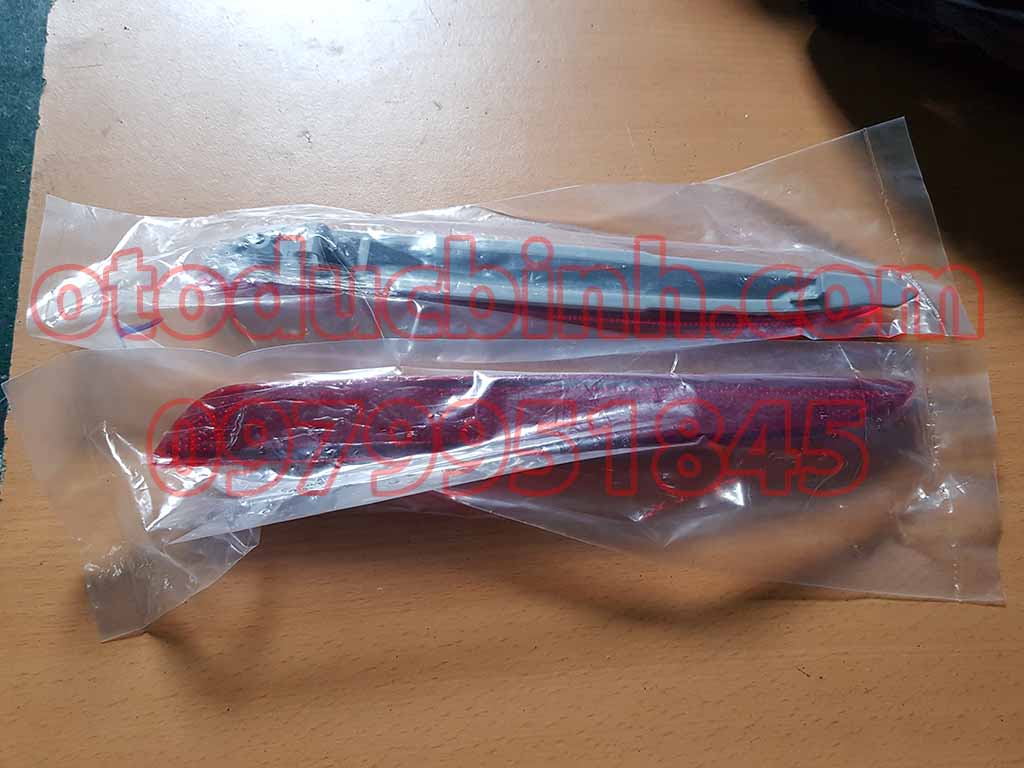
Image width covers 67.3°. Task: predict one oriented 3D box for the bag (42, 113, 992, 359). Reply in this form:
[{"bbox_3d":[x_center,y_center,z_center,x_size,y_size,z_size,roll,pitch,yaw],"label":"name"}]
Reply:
[{"bbox_3d":[-0.007,-0.078,0.414,0.507,0.038,0.121,-2,77,0],"label":"bag"}]

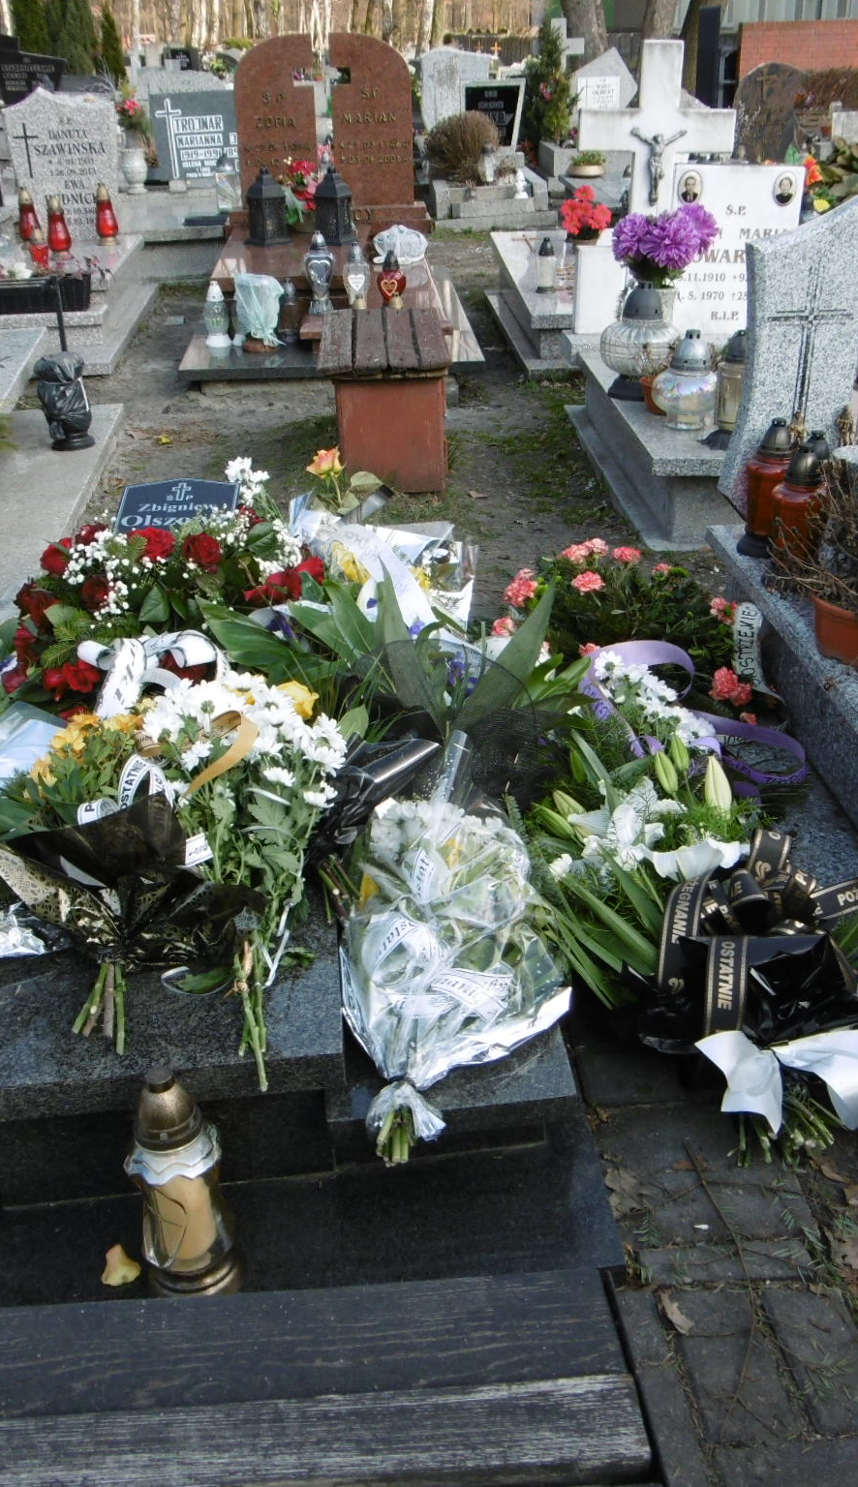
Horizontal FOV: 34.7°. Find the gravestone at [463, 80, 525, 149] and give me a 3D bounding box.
[{"bbox_3d":[0.515,-5.058,11.129,0.490,0.559,0.080,-3,29,-4],"label":"gravestone"}]

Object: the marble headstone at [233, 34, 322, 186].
[{"bbox_3d":[-0.890,-3.663,8.097,0.490,0.920,0.100,-1,27,-3],"label":"marble headstone"}]

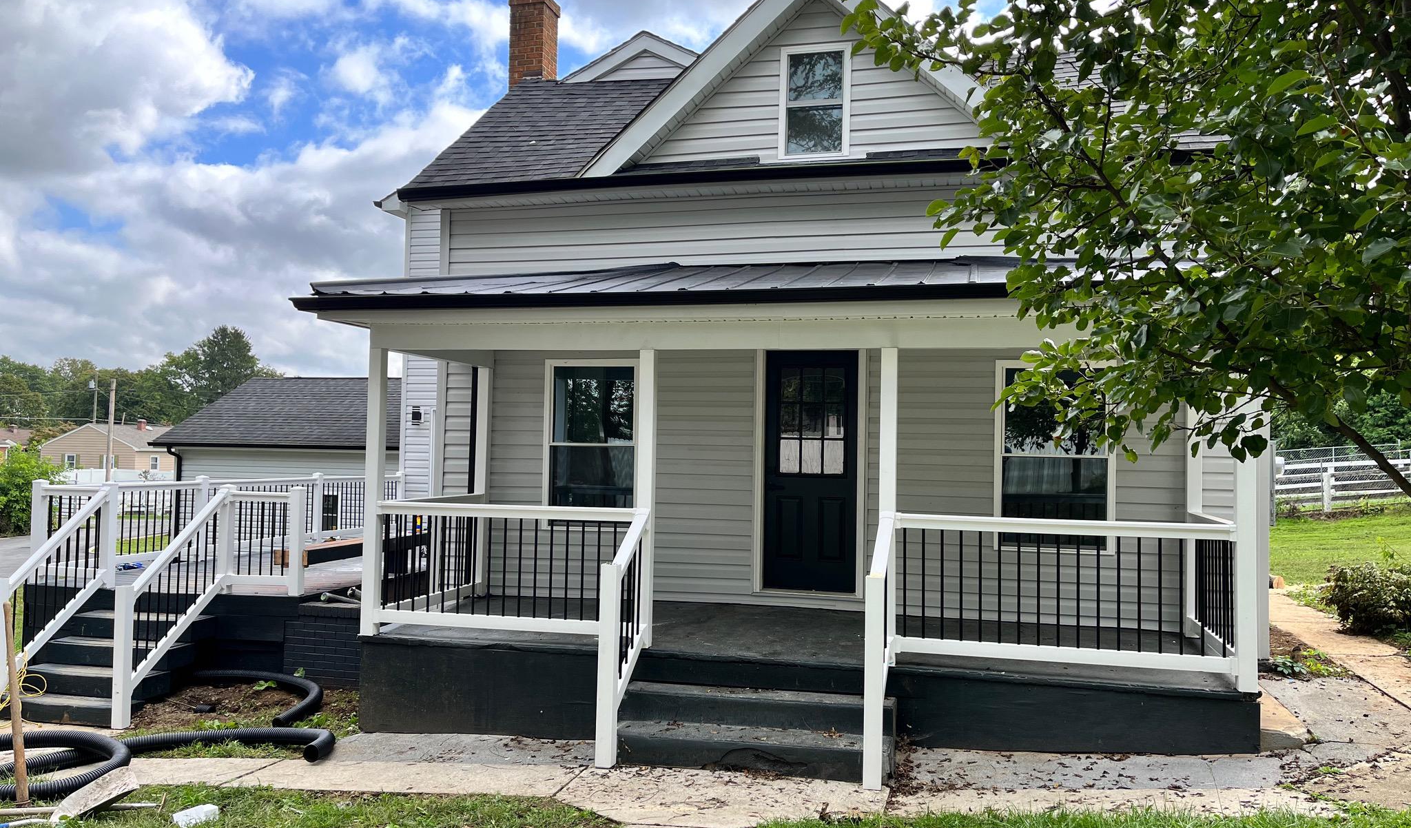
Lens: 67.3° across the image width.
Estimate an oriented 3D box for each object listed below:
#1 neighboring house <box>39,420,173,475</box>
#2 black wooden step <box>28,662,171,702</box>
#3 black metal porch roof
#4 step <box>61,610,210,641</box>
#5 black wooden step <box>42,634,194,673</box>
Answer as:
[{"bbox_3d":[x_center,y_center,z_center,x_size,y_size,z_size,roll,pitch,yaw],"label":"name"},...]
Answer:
[{"bbox_3d":[-44.645,3.420,83.975,8.000,4.700,12.500,1,-3,8],"label":"neighboring house"},{"bbox_3d":[-5.348,2.337,9.230,1.355,0.203,0.290,0,-3,14],"label":"black wooden step"},{"bbox_3d":[0.641,-0.994,7.736,6.460,0.780,2.770,0,-3,14],"label":"black metal porch roof"},{"bbox_3d":[-5.200,1.960,9.801,1.355,0.203,0.290,0,-3,14],"label":"step"},{"bbox_3d":[-5.274,2.148,9.515,1.355,0.203,0.290,0,-3,14],"label":"black wooden step"}]

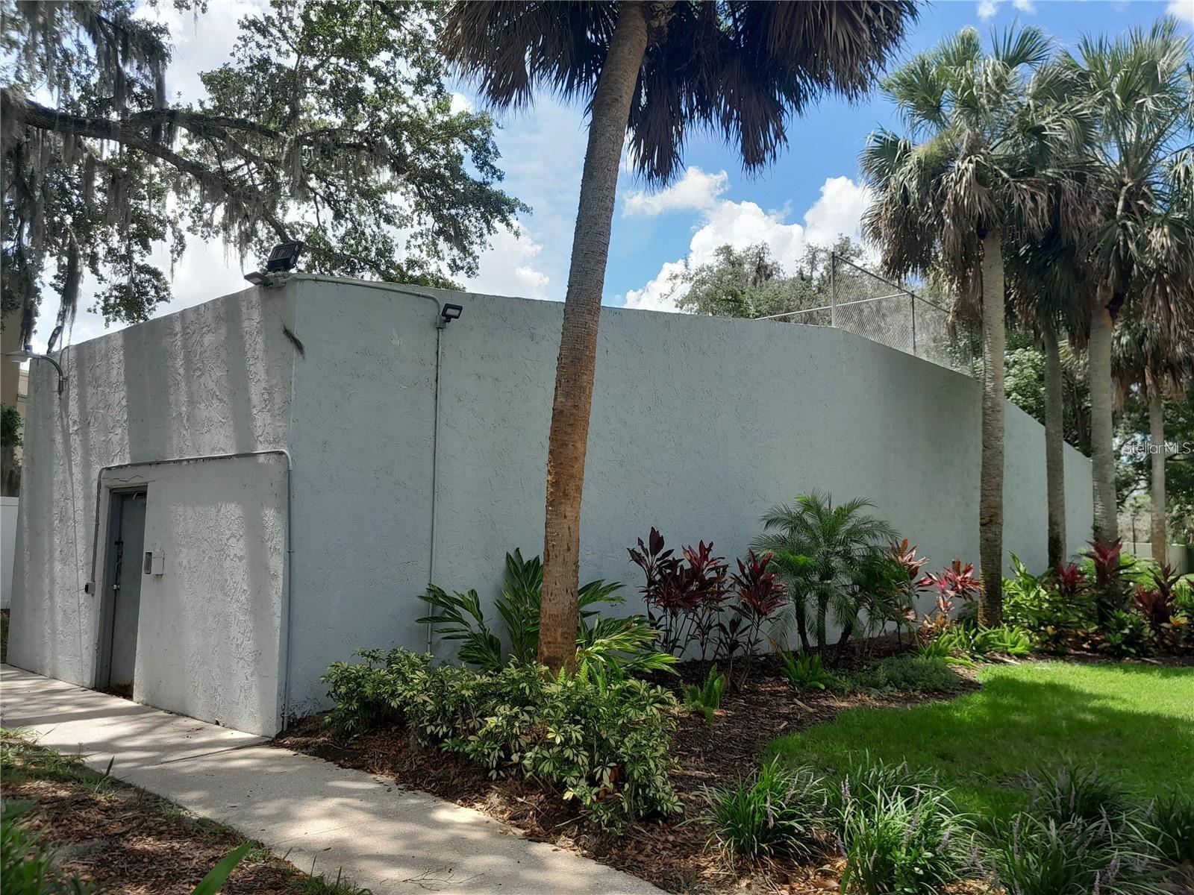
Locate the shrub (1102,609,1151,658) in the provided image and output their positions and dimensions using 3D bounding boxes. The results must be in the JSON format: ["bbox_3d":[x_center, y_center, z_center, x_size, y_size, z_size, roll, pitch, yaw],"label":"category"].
[{"bbox_3d":[7.996,2.766,14.068,0.733,0.670,0.733,0,-6,0],"label":"shrub"}]

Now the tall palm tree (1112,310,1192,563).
[{"bbox_3d":[16.735,-0.136,27.964,2.738,9.315,2.738,0,-6,0],"label":"tall palm tree"}]

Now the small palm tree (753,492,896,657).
[{"bbox_3d":[3.411,1.858,13.927,2.064,2.395,1.858,0,-6,0],"label":"small palm tree"}]

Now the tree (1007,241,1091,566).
[{"bbox_3d":[11.359,-0.857,23.312,2.550,9.760,2.550,0,-6,0],"label":"tree"}]

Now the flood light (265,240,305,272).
[{"bbox_3d":[-2.823,-1.731,8.452,0.280,0.240,0.120,-3,-32,31],"label":"flood light"}]

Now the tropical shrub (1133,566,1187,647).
[{"bbox_3d":[9.178,2.553,15.159,0.881,1.325,0.881,0,-6,0],"label":"tropical shrub"}]

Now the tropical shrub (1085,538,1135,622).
[{"bbox_3d":[8.880,2.446,16.163,0.890,1.735,0.935,0,-6,0],"label":"tropical shrub"}]

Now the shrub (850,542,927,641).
[{"bbox_3d":[4.735,2.344,15.080,1.208,1.675,1.087,0,-6,0],"label":"shrub"}]

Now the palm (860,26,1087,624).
[{"bbox_3d":[7.422,-2.519,18.274,4.356,12.020,4.138,0,-6,0],"label":"palm"}]

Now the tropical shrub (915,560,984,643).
[{"bbox_3d":[5.750,2.516,15.247,1.115,1.375,1.059,0,-6,0],"label":"tropical shrub"}]

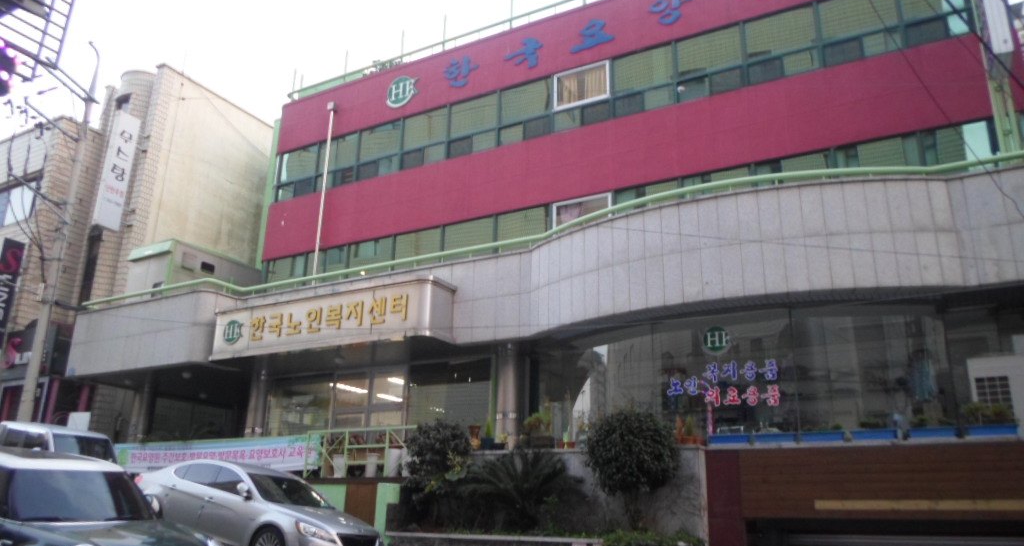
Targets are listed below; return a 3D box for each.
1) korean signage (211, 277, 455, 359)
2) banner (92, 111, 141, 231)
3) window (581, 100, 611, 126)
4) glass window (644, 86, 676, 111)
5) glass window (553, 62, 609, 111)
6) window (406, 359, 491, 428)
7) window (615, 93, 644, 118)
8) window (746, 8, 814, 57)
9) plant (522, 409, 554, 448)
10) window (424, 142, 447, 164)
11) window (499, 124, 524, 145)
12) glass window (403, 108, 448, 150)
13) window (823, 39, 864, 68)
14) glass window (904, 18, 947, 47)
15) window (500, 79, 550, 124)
[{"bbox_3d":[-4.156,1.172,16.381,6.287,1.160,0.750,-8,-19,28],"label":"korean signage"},{"bbox_3d":[-12.202,-3.134,22.806,0.200,3.781,0.776,-8,-20,29],"label":"banner"},{"bbox_3d":[1.943,-3.706,17.070,0.700,0.490,0.100,-8,-19,27],"label":"window"},{"bbox_3d":[3.248,-3.818,16.192,0.709,0.445,0.100,-8,-20,28],"label":"glass window"},{"bbox_3d":[1.641,-4.413,17.470,1.410,0.970,0.100,-8,-19,27],"label":"glass window"},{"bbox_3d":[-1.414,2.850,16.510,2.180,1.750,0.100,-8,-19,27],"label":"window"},{"bbox_3d":[2.552,-3.639,16.109,0.666,0.422,0.100,-8,-20,29],"label":"window"},{"bbox_3d":[5.355,-4.806,14.815,1.292,0.843,0.100,-8,-20,29],"label":"window"},{"bbox_3d":[0.395,2.313,11.008,0.438,0.557,0.381,-8,-20,28],"label":"plant"},{"bbox_3d":[-1.959,-2.978,18.586,0.666,0.422,0.100,-8,-20,29],"label":"window"},{"bbox_3d":[0.018,-3.351,18.186,0.729,0.458,0.100,-8,-19,28],"label":"window"},{"bbox_3d":[-2.230,-3.695,18.982,1.333,0.843,0.100,-8,-20,29],"label":"glass window"},{"bbox_3d":[6.564,-4.368,14.646,0.700,0.460,0.100,-8,-19,27],"label":"window"},{"bbox_3d":[7.723,-4.478,13.788,0.695,0.459,0.100,-8,-20,28],"label":"glass window"},{"bbox_3d":[0.348,-4.178,18.252,1.459,1.058,0.100,-8,-19,28],"label":"window"}]

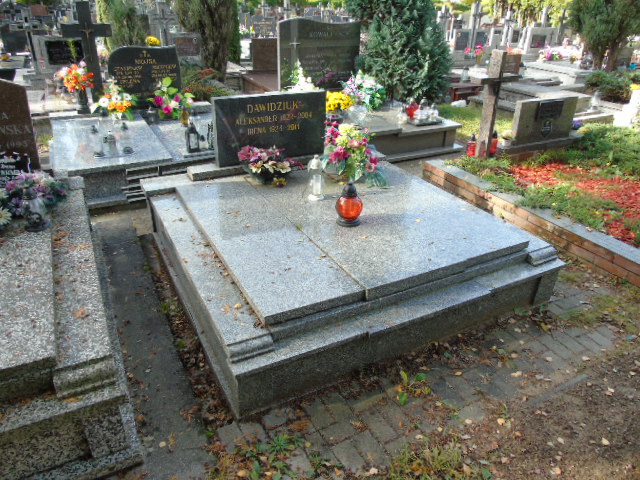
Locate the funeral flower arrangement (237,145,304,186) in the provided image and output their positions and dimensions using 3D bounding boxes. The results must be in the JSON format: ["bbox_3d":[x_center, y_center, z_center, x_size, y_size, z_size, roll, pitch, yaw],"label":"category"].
[{"bbox_3d":[-0.353,-0.578,3.383,0.453,0.263,0.288,-13,32,-26],"label":"funeral flower arrangement"}]

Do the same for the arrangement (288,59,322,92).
[{"bbox_3d":[-0.155,-2.020,5.865,0.309,0.391,0.257,-13,32,-26],"label":"arrangement"}]

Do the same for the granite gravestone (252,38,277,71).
[{"bbox_3d":[-0.787,-3.137,7.768,0.752,0.505,0.103,-13,32,-26],"label":"granite gravestone"}]

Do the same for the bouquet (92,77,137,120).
[{"bbox_3d":[-2.201,-1.505,4.951,0.470,0.493,0.352,-13,31,-25],"label":"bouquet"}]

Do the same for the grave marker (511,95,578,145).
[{"bbox_3d":[2.439,-1.319,5.045,0.860,0.420,0.100,-13,31,-25],"label":"grave marker"}]

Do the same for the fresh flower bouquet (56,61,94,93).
[{"bbox_3d":[-2.596,-1.736,4.907,0.357,0.381,0.303,-13,31,-25],"label":"fresh flower bouquet"}]

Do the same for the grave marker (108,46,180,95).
[{"bbox_3d":[-1.975,-1.870,5.254,0.760,0.585,0.090,-13,31,-25],"label":"grave marker"}]

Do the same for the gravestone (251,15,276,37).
[{"bbox_3d":[-1.494,-5.696,12.373,0.716,0.566,0.100,-13,31,-25],"label":"gravestone"}]

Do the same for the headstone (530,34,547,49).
[{"bbox_3d":[5.497,-4.979,11.592,0.443,0.340,0.082,-13,32,-26],"label":"headstone"}]

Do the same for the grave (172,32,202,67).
[{"bbox_3d":[-2.045,-3.052,7.445,0.556,0.515,0.124,-13,32,-26],"label":"grave"}]

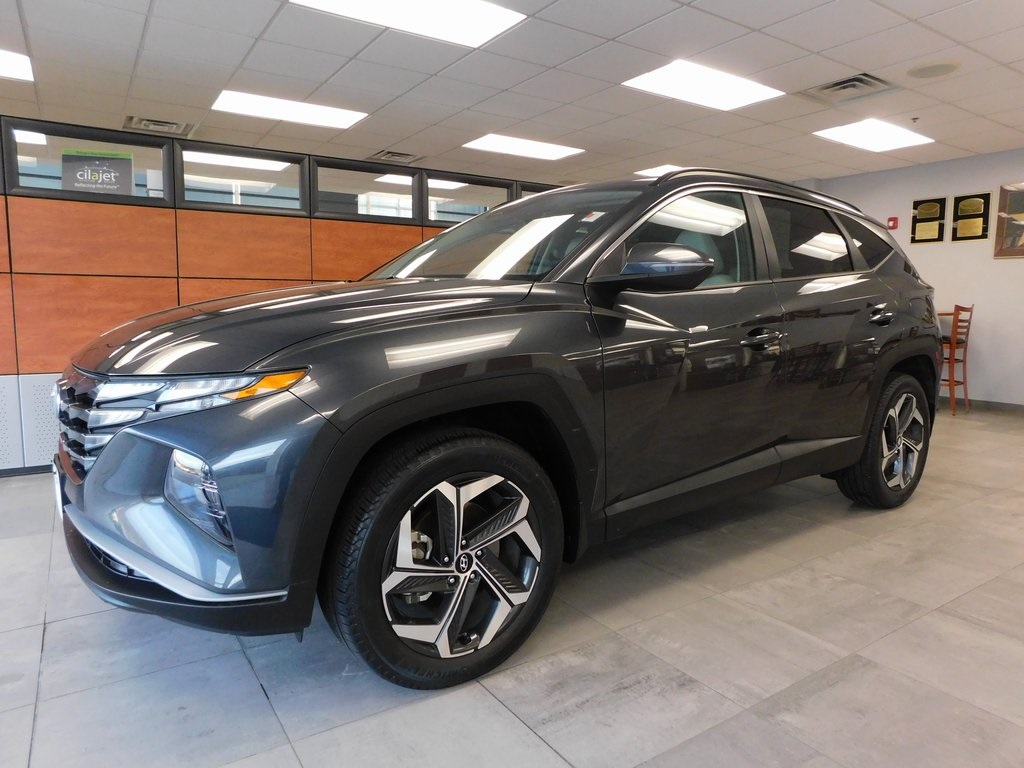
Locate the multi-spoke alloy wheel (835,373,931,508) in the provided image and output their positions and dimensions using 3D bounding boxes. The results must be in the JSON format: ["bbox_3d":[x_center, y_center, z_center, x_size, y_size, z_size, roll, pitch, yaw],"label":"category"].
[{"bbox_3d":[1.980,0.297,3.617,0.730,0.730,0.235,-5,8,-38],"label":"multi-spoke alloy wheel"}]

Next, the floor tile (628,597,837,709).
[{"bbox_3d":[0.695,0.820,2.149,0.520,0.010,0.520,-4,8,-34],"label":"floor tile"}]

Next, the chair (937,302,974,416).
[{"bbox_3d":[4.360,-0.250,6.900,0.420,1.080,0.460,-4,8,-36],"label":"chair"}]

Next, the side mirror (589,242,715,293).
[{"bbox_3d":[0.456,-0.365,2.157,0.260,0.180,0.250,-5,8,-38],"label":"side mirror"}]

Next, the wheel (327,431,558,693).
[{"bbox_3d":[-0.180,0.483,1.931,0.730,0.730,0.235,-4,8,-35],"label":"wheel"}]

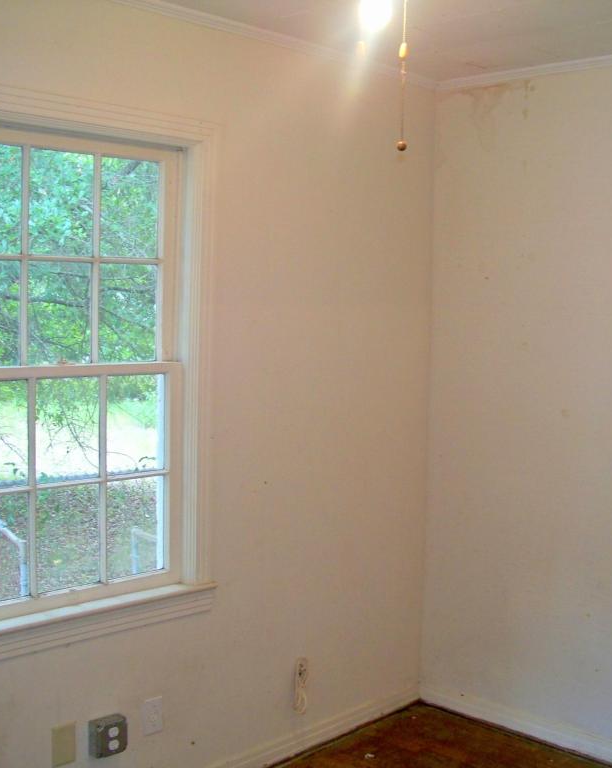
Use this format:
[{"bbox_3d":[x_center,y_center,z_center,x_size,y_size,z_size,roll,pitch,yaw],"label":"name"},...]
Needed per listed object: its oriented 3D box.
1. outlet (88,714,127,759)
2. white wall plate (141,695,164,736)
[{"bbox_3d":[-0.580,1.029,2.854,0.050,0.098,0.100,5,5,45],"label":"outlet"},{"bbox_3d":[-0.470,1.019,2.993,0.009,0.113,0.071,5,5,45],"label":"white wall plate"}]

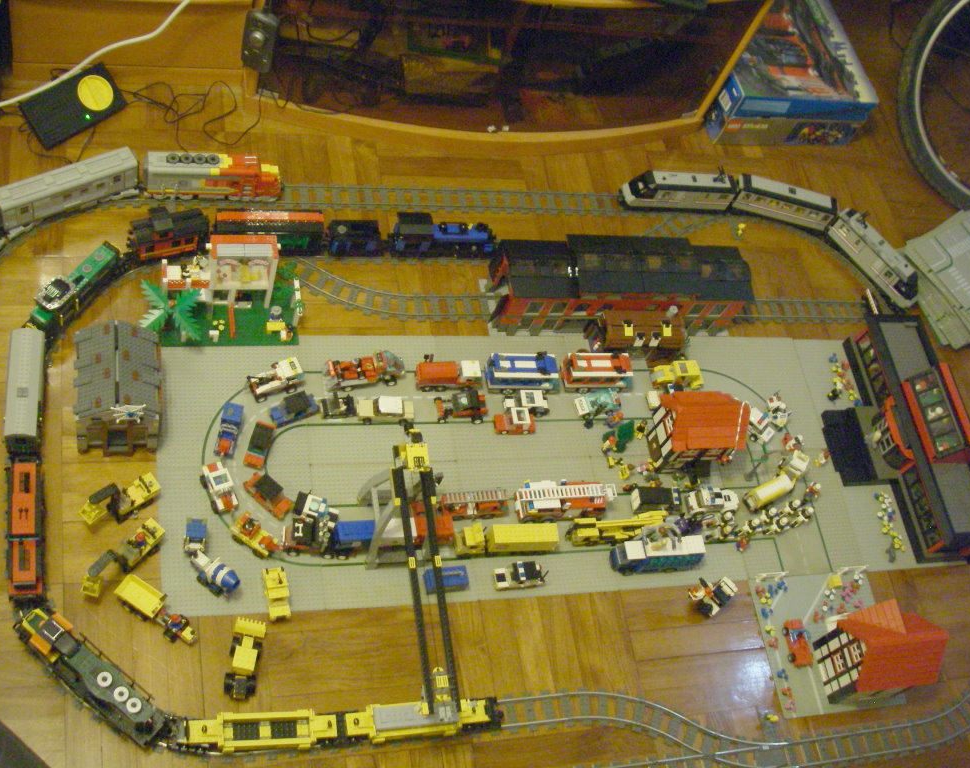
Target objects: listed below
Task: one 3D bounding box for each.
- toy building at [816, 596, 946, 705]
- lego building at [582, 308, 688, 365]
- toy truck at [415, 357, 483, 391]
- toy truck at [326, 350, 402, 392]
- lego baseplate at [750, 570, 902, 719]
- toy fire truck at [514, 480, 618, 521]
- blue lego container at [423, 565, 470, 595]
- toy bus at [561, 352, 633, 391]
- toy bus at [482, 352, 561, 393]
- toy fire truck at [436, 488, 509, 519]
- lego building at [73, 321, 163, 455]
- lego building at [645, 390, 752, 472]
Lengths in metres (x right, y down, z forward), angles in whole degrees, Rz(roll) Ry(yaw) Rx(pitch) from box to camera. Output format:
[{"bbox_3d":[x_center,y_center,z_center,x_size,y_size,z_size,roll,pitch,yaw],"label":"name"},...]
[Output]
[{"bbox_3d":[0.692,0.461,1.955,0.178,0.143,0.148,-1,61,-17],"label":"toy building"},{"bbox_3d":[0.291,-0.092,2.167,0.162,0.115,0.082,-1,61,-17],"label":"lego building"},{"bbox_3d":[-0.065,-0.016,2.057,0.117,0.044,0.036,-1,61,-17],"label":"toy truck"},{"bbox_3d":[-0.217,-0.024,2.011,0.136,0.050,0.046,-5,63,-20],"label":"toy truck"},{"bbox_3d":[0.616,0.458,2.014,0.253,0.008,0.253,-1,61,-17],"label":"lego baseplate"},{"bbox_3d":[0.143,0.206,1.982,0.174,0.062,0.052,-1,61,-17],"label":"toy fire truck"},{"bbox_3d":[-0.062,0.327,1.871,0.070,0.026,0.034,-2,62,-18],"label":"blue lego container"},{"bbox_3d":[0.218,-0.024,2.141,0.132,0.056,0.051,-1,61,-17],"label":"toy bus"},{"bbox_3d":[0.075,-0.023,2.096,0.134,0.056,0.051,-1,61,-17],"label":"toy bus"},{"bbox_3d":[-0.013,0.210,1.942,0.119,0.046,0.035,-1,61,-17],"label":"toy fire truck"},{"bbox_3d":[-0.594,0.009,1.811,0.133,0.162,0.160,-1,61,-17],"label":"lego building"},{"bbox_3d":[0.398,0.079,2.085,0.154,0.142,0.128,-1,61,-17],"label":"lego building"}]

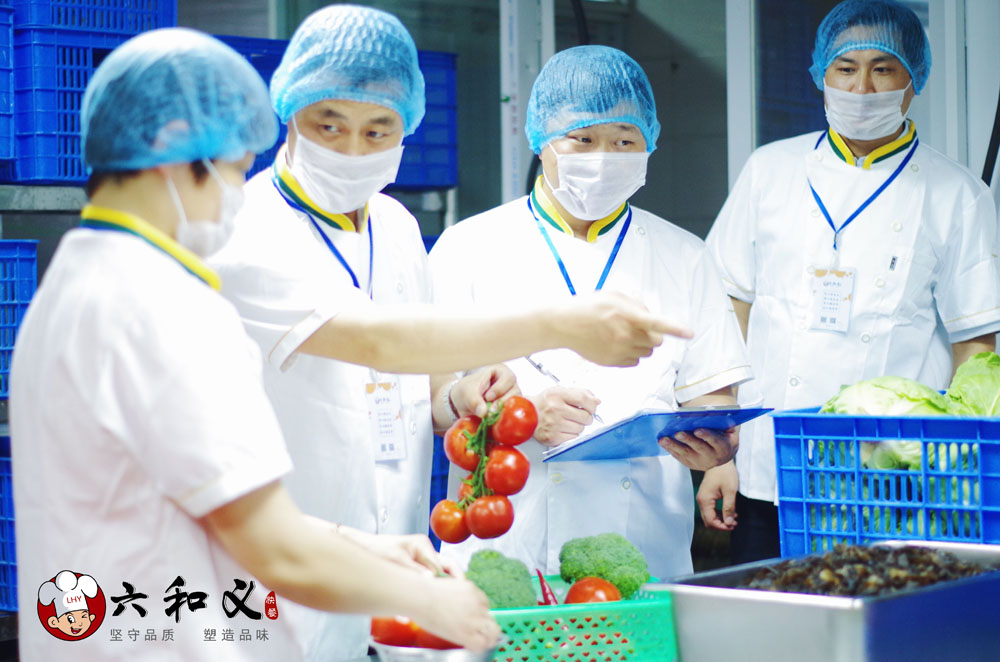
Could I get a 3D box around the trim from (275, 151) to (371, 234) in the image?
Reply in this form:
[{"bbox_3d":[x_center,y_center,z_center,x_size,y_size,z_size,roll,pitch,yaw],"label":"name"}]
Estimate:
[{"bbox_3d":[-0.247,-0.203,2.980,0.150,0.120,0.150,-1,1,-35],"label":"trim"}]

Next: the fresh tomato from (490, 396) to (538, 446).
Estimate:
[{"bbox_3d":[0.018,0.112,2.580,0.060,0.060,0.060,-1,1,0],"label":"fresh tomato"}]

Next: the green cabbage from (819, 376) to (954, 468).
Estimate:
[{"bbox_3d":[0.571,0.137,3.070,0.190,0.145,0.180,0,1,25],"label":"green cabbage"}]

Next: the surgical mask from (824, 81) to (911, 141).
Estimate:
[{"bbox_3d":[0.642,-0.383,3.630,0.147,0.105,0.085,-1,6,9],"label":"surgical mask"}]

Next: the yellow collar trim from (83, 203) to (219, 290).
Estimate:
[{"bbox_3d":[-0.392,-0.102,2.340,0.170,0.050,0.140,25,-8,-18],"label":"yellow collar trim"}]

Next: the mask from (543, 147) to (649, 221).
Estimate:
[{"bbox_3d":[0.147,-0.224,3.160,0.150,0.112,0.110,3,2,-14],"label":"mask"}]

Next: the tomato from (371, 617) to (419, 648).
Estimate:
[{"bbox_3d":[-0.116,0.342,2.380,0.070,0.062,0.070,-1,1,0],"label":"tomato"}]

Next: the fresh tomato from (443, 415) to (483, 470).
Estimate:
[{"bbox_3d":[-0.040,0.147,2.720,0.067,0.067,0.062,11,-34,-17],"label":"fresh tomato"}]

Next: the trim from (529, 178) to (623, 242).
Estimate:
[{"bbox_3d":[0.121,-0.192,3.200,0.150,0.115,0.140,-1,1,-6],"label":"trim"}]

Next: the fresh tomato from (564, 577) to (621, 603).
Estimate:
[{"bbox_3d":[0.110,0.320,2.470,0.067,0.056,0.067,-1,1,0],"label":"fresh tomato"}]

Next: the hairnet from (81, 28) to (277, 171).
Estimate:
[{"bbox_3d":[-0.363,-0.261,2.350,0.225,0.165,0.195,11,-4,-24],"label":"hairnet"}]

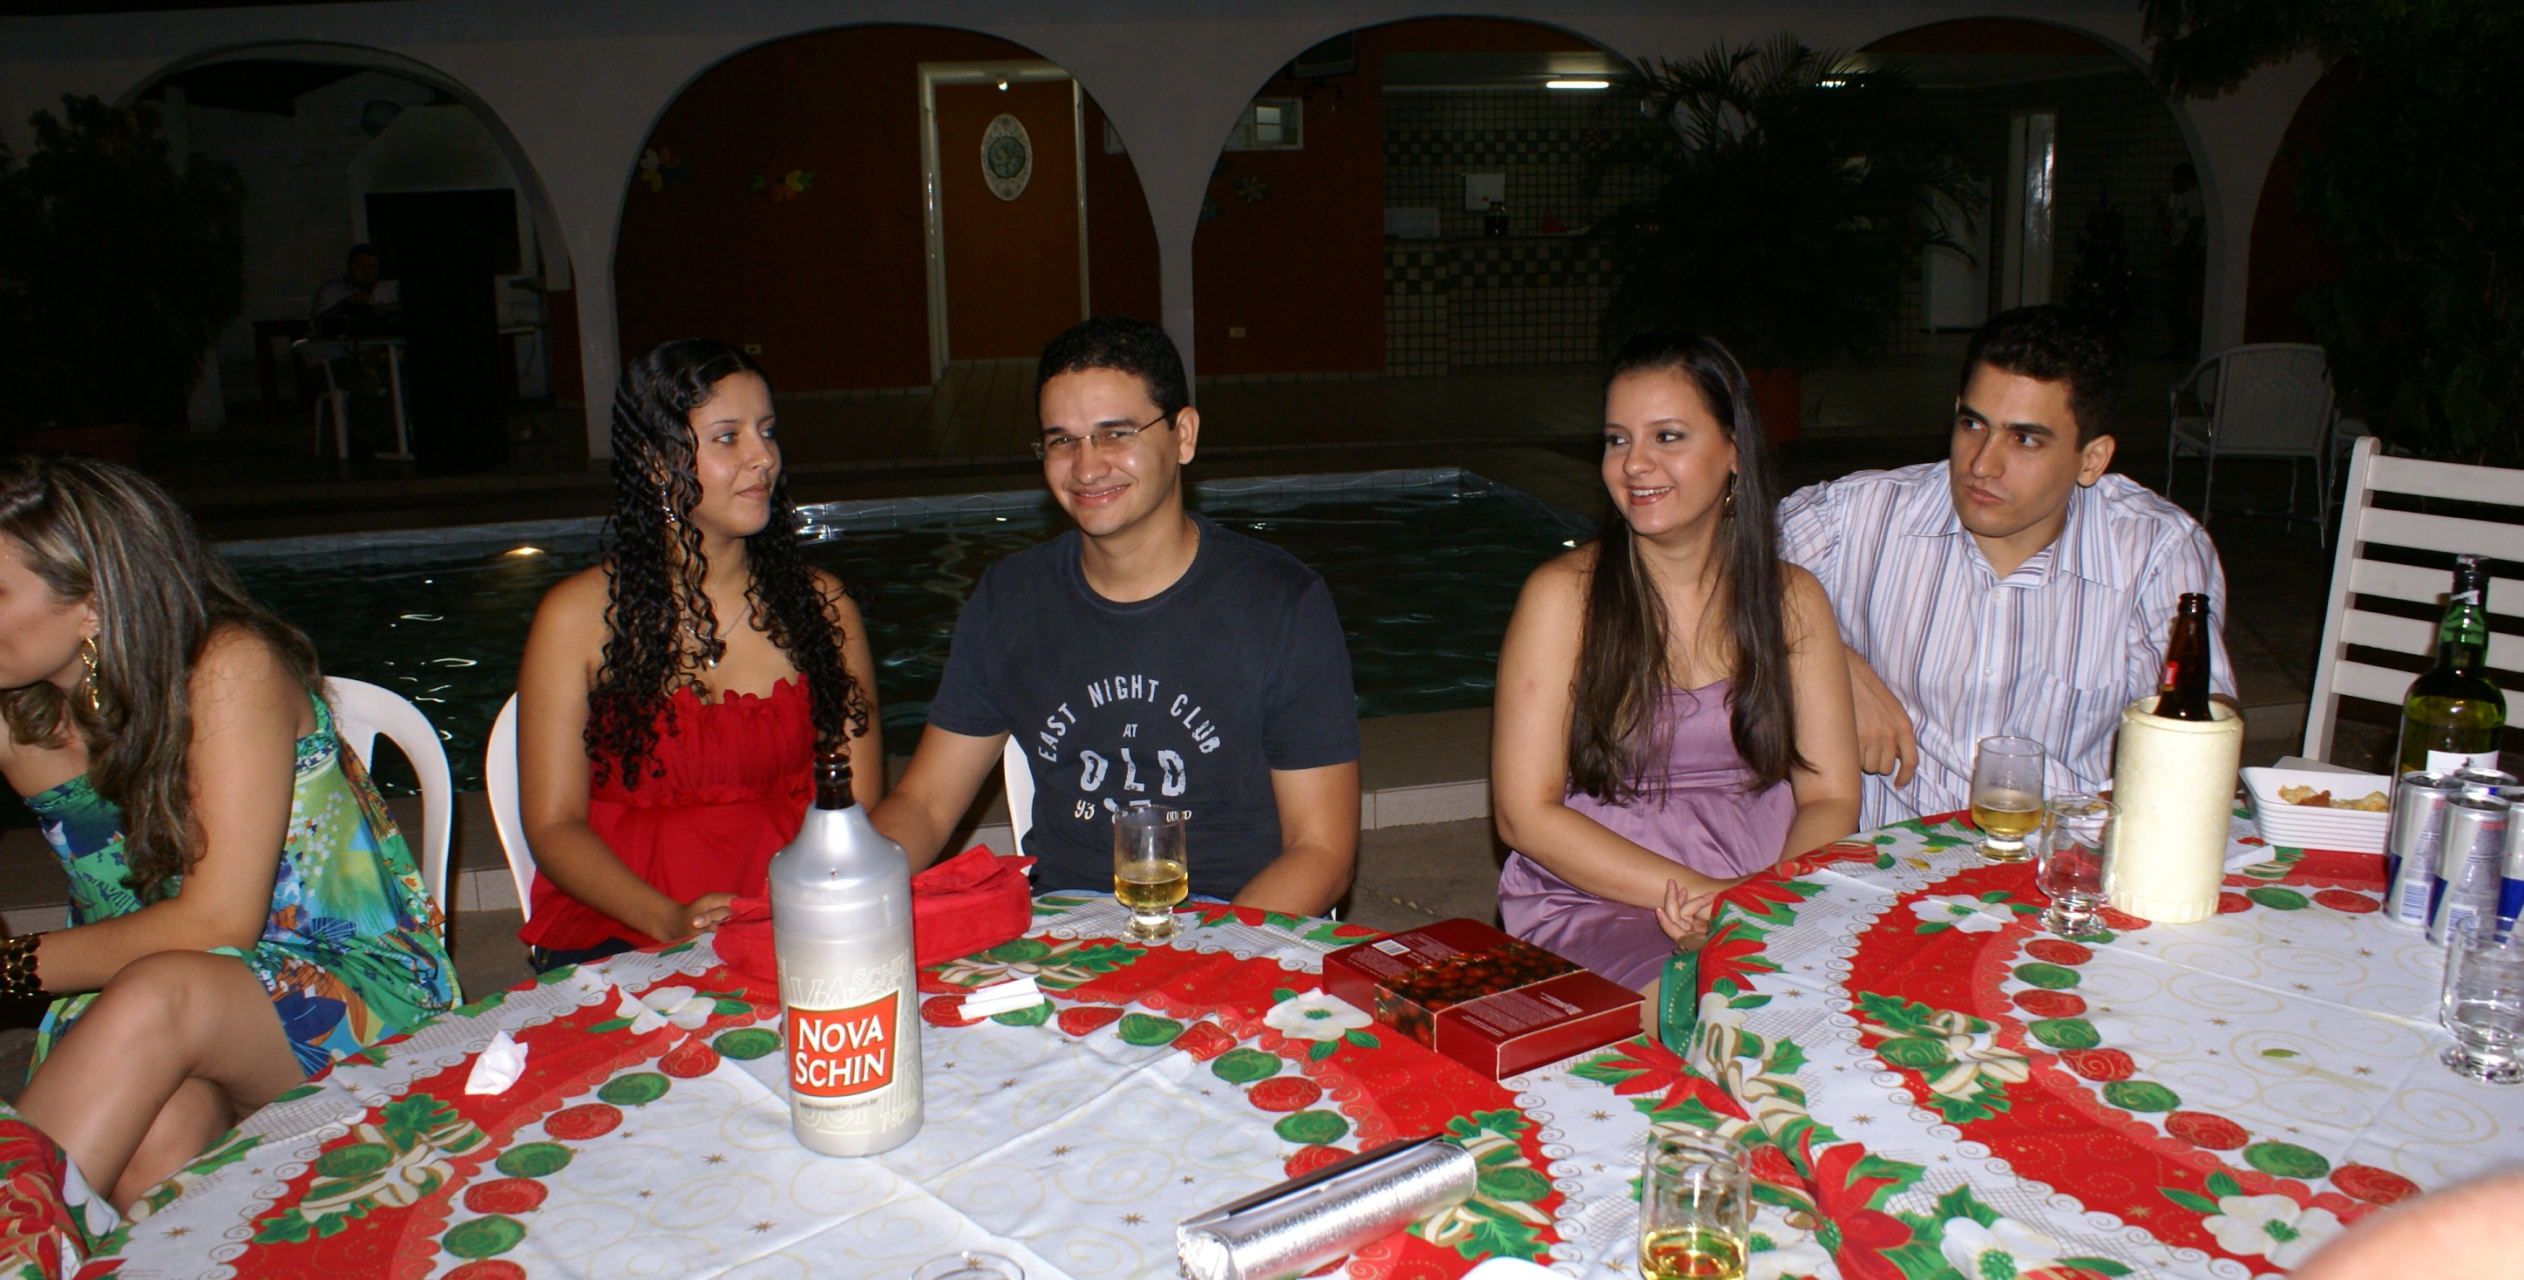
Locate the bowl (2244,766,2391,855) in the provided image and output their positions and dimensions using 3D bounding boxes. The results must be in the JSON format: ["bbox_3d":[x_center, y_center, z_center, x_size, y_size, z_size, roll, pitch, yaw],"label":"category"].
[{"bbox_3d":[1.135,0.186,1.986,0.185,0.052,0.122,3,14,16],"label":"bowl"}]

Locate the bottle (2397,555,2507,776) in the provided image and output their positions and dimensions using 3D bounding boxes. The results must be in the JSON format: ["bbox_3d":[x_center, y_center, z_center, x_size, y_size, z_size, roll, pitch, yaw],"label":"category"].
[{"bbox_3d":[1.187,0.069,1.893,0.089,0.308,0.089,7,15,31],"label":"bottle"}]

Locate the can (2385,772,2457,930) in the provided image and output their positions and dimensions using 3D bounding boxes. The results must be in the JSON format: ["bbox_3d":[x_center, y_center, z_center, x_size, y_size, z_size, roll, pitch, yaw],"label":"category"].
[{"bbox_3d":[1.048,0.191,1.714,0.053,0.135,0.053,7,15,32],"label":"can"}]

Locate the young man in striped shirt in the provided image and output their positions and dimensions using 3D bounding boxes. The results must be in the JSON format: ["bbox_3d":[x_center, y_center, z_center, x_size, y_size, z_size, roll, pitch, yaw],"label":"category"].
[{"bbox_3d":[0.785,0.286,2.107,0.570,1.290,0.780,3,13,16],"label":"young man in striped shirt"}]

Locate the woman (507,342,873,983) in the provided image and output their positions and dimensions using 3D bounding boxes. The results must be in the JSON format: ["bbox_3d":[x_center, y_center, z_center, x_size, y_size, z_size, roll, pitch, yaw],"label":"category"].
[{"bbox_3d":[-0.553,0.345,1.992,0.460,1.270,0.720,-7,15,-23],"label":"woman"}]

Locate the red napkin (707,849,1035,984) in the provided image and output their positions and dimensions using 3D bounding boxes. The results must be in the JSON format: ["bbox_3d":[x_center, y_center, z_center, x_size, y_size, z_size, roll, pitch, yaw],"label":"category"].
[{"bbox_3d":[-0.365,0.254,1.796,0.295,0.070,0.150,-5,14,-15],"label":"red napkin"}]

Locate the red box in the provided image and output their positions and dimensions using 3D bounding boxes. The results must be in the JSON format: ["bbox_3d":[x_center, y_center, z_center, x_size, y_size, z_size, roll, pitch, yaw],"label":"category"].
[{"bbox_3d":[0.180,0.293,1.572,0.156,0.032,0.225,-9,15,-33],"label":"red box"}]

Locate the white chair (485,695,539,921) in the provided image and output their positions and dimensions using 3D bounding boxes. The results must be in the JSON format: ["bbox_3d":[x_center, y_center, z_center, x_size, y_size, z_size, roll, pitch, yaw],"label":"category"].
[{"bbox_3d":[-0.646,0.494,2.227,0.440,0.870,0.500,-5,14,-19],"label":"white chair"}]

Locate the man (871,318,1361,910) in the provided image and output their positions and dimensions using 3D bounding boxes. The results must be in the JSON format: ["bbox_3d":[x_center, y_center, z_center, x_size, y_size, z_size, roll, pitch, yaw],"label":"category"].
[{"bbox_3d":[-0.143,0.334,1.960,0.530,1.290,0.700,0,13,4],"label":"man"}]

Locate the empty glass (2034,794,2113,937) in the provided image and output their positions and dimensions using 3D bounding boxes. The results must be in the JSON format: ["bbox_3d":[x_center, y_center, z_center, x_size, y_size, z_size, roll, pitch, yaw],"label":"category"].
[{"bbox_3d":[0.742,0.206,1.725,0.067,0.112,0.067,4,13,24],"label":"empty glass"}]

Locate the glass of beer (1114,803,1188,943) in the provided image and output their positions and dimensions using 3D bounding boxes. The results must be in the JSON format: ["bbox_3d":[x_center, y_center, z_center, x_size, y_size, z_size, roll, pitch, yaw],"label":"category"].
[{"bbox_3d":[-0.102,0.217,1.756,0.068,0.112,0.068,-2,12,-4],"label":"glass of beer"}]

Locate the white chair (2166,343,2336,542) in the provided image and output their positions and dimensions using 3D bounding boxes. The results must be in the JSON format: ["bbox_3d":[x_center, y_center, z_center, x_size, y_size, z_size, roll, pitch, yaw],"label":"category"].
[{"bbox_3d":[4.208,-0.846,8.135,0.530,0.840,0.580,0,12,6],"label":"white chair"}]

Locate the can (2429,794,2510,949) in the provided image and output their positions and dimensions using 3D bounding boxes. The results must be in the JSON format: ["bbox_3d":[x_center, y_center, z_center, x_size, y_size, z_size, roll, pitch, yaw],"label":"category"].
[{"bbox_3d":[1.056,0.202,1.664,0.053,0.135,0.053,7,15,33],"label":"can"}]

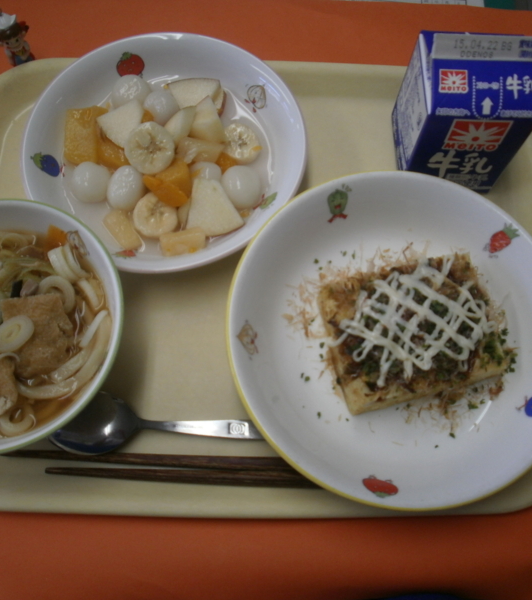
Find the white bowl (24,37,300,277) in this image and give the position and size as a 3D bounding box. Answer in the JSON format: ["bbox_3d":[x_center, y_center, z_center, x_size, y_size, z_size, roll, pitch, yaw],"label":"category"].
[{"bbox_3d":[-0.058,-0.082,0.362,0.158,0.040,0.158,0,70,0],"label":"white bowl"}]

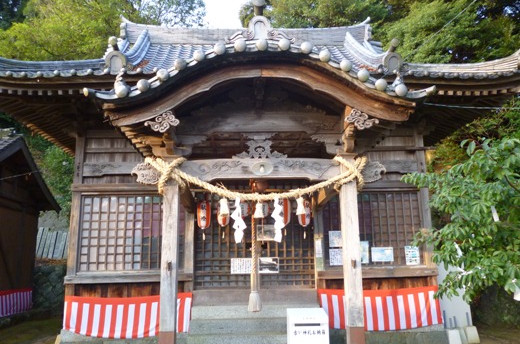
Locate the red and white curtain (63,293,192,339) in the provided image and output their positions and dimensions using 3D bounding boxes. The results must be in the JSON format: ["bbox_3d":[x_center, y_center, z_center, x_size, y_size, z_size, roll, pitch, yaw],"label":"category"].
[{"bbox_3d":[-1.879,2.045,5.964,1.789,0.587,0.140,-1,-10,-2],"label":"red and white curtain"}]

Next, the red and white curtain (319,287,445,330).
[{"bbox_3d":[1.756,1.973,6.074,1.767,0.587,0.140,-1,-10,-2],"label":"red and white curtain"}]

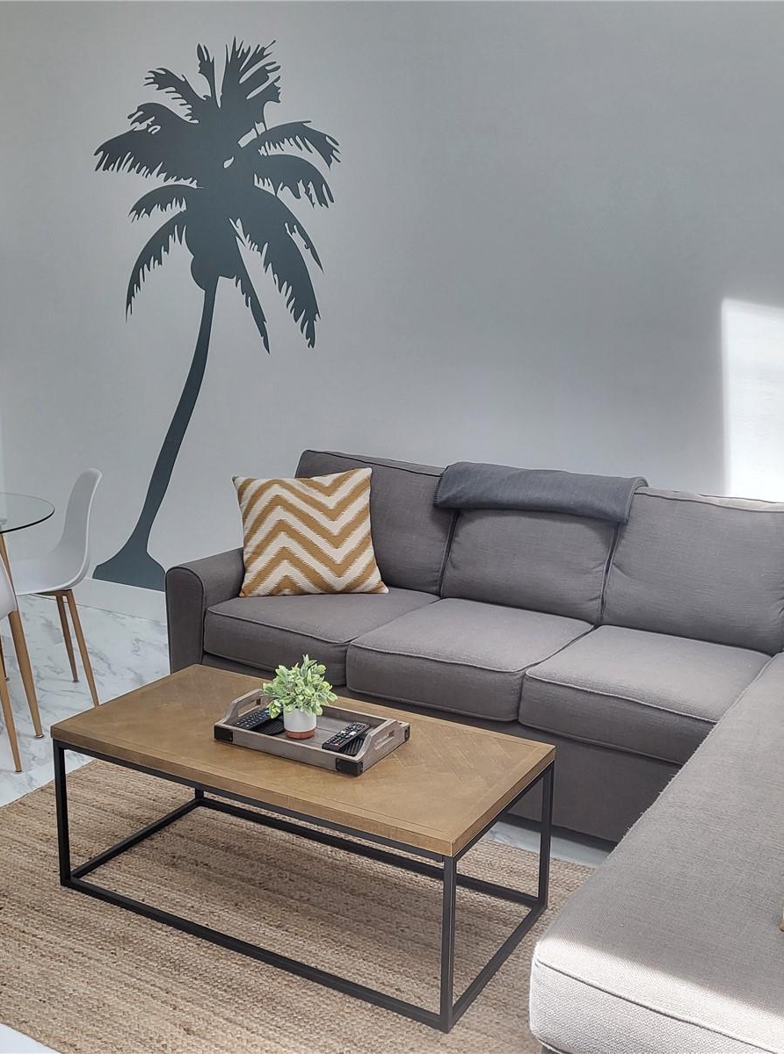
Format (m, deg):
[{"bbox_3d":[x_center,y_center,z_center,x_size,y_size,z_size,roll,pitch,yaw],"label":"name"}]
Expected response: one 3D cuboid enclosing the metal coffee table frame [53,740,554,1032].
[{"bbox_3d":[-0.226,0.732,2.605,1.104,0.394,0.534,7,13,29],"label":"metal coffee table frame"}]

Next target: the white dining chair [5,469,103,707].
[{"bbox_3d":[-1.307,0.238,3.849,0.515,0.855,0.455,-6,13,-29],"label":"white dining chair"}]

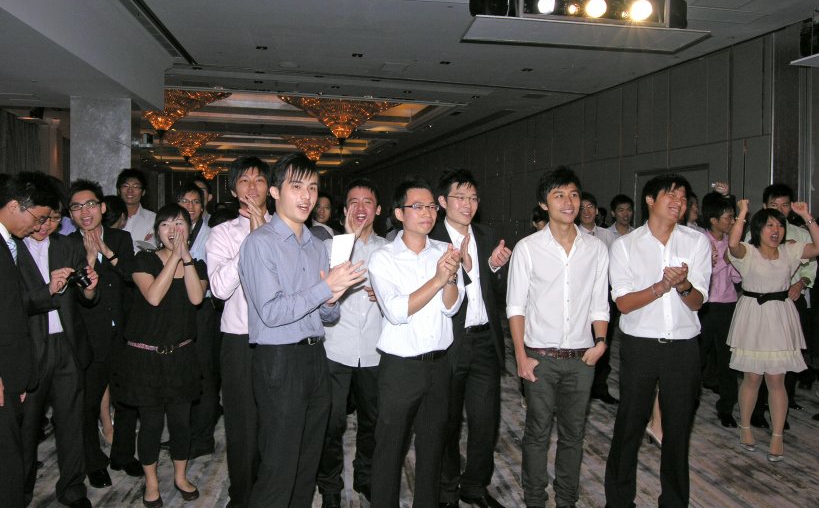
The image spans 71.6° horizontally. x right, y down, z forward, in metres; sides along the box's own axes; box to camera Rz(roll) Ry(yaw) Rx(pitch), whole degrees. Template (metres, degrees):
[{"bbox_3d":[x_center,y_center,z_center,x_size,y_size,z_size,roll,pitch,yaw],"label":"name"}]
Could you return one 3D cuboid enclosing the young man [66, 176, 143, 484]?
[{"bbox_3d":[-1.740,0.425,3.193,0.500,1.700,0.420,-3,6,-40],"label":"young man"}]

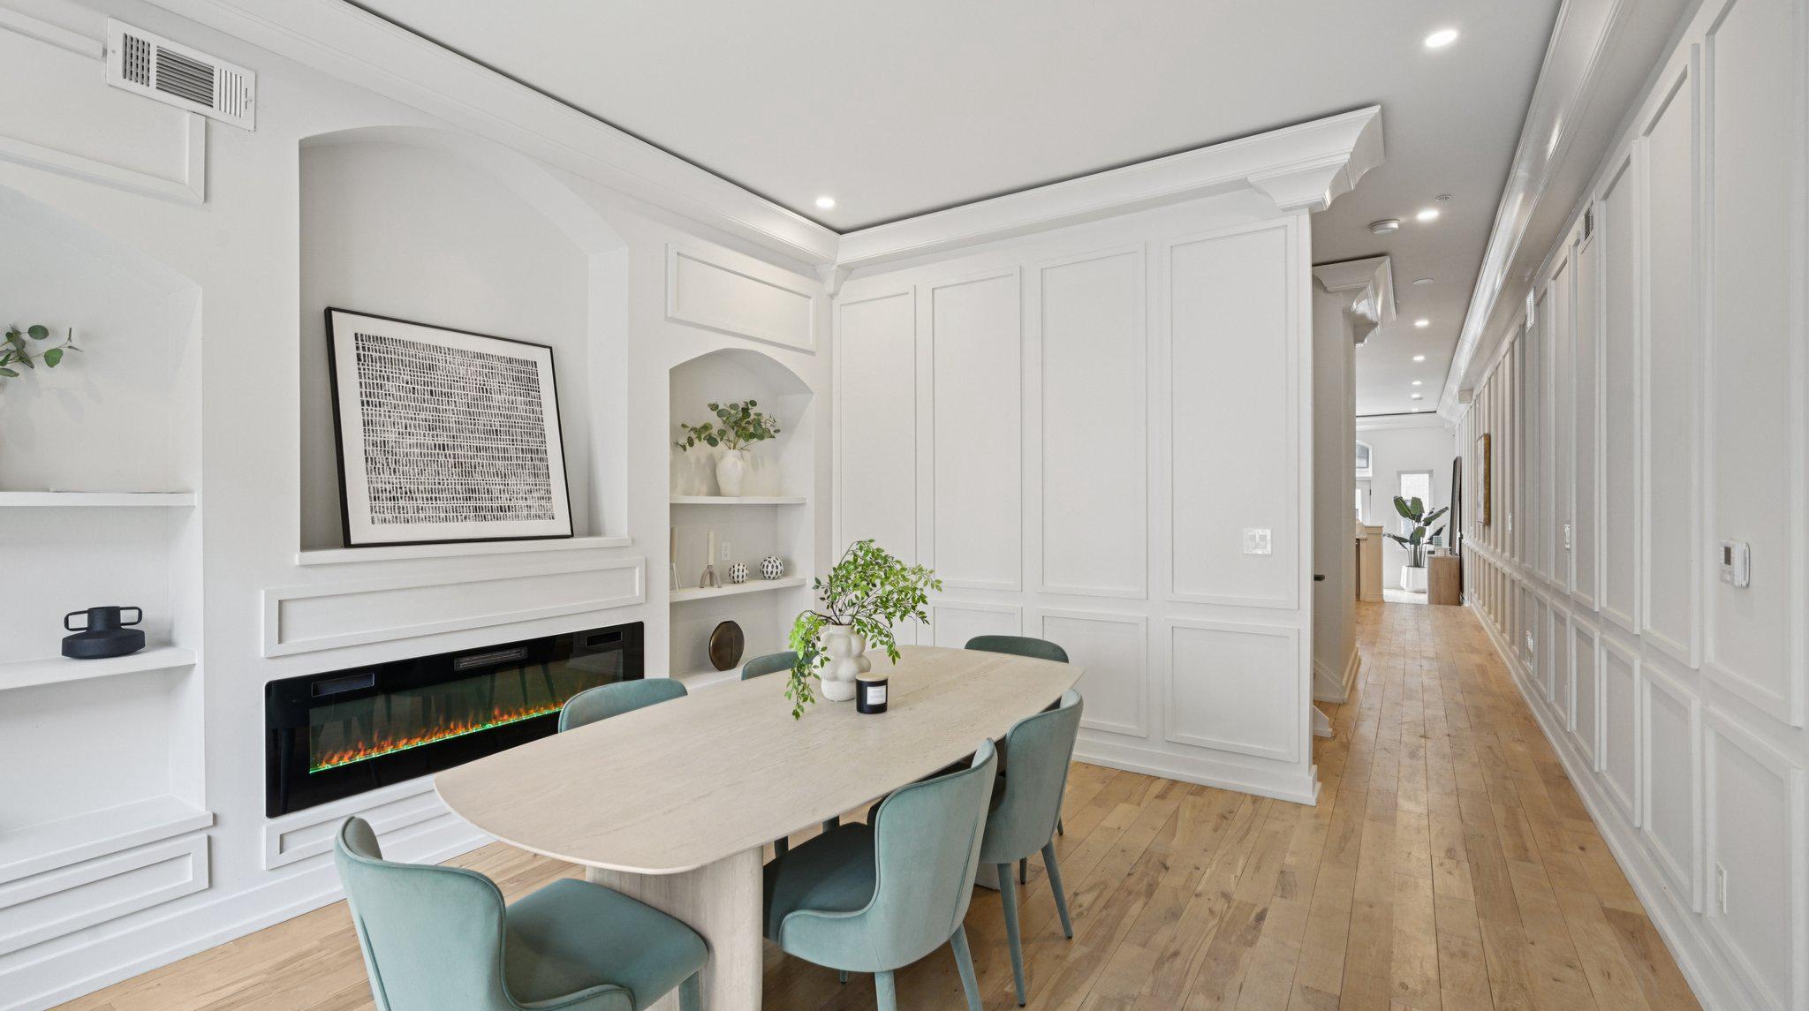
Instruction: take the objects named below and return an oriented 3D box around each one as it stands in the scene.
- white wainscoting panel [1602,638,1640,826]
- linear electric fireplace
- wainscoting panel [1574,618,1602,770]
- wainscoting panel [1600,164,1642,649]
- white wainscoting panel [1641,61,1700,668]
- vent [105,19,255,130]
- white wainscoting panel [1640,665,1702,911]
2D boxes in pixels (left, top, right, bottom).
[{"bbox_3d":[2.961,0.905,3.127,0.024,0.643,0.606,0,0,34],"label":"white wainscoting panel"},{"bbox_3d":[-1.769,0.827,3.201,0.100,0.465,1.519,0,0,34],"label":"linear electric fireplace"},{"bbox_3d":[3.257,0.866,3.599,0.030,0.590,0.664,0,0,34],"label":"wainscoting panel"},{"bbox_3d":[2.957,-0.446,3.123,0.024,1.878,0.606,0,0,34],"label":"wainscoting panel"},{"bbox_3d":[2.560,-0.443,2.531,0.024,1.878,0.592,0,0,34],"label":"white wainscoting panel"},{"bbox_3d":[-2.277,-1.356,2.391,0.016,0.200,0.348,0,0,34],"label":"vent"},{"bbox_3d":[2.506,0.874,2.474,0.030,0.606,0.687,0,0,34],"label":"white wainscoting panel"}]

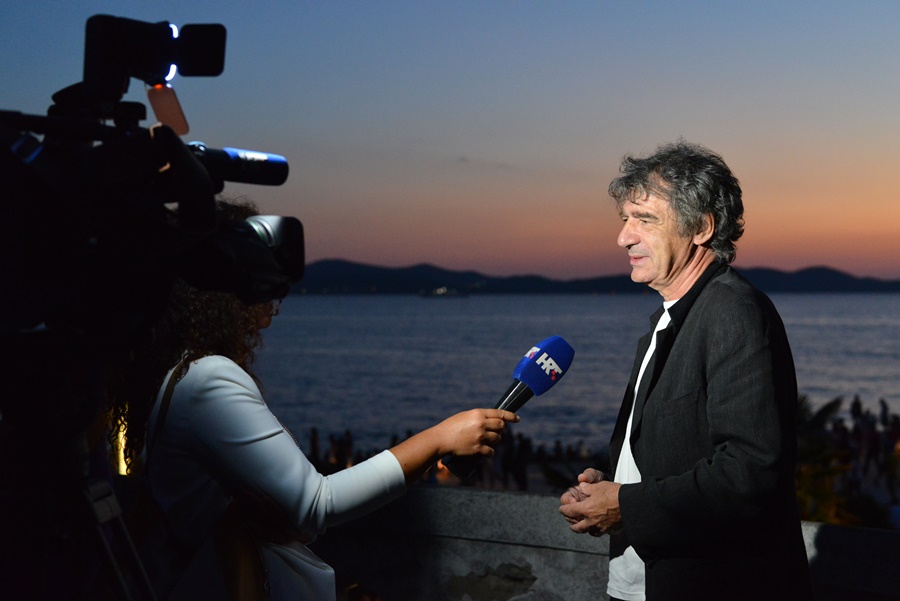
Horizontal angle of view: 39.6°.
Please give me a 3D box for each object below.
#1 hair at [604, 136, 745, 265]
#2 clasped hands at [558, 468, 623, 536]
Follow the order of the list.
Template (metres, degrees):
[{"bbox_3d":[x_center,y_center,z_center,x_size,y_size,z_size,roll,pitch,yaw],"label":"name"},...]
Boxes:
[{"bbox_3d":[0.435,-0.187,2.400,0.252,0.232,0.205,0,0,-14],"label":"hair"},{"bbox_3d":[0.265,0.380,2.350,0.125,0.125,0.140,0,0,-16],"label":"clasped hands"}]

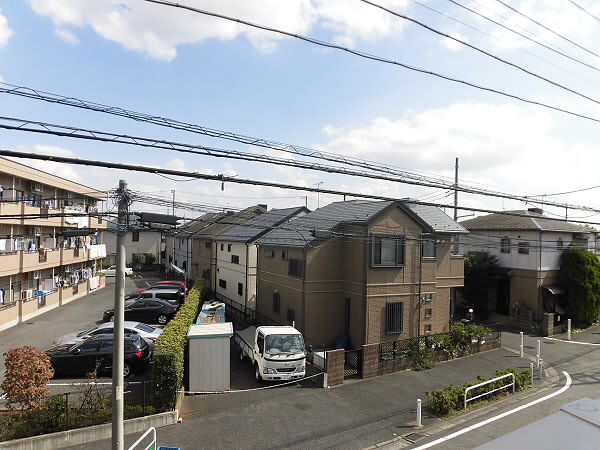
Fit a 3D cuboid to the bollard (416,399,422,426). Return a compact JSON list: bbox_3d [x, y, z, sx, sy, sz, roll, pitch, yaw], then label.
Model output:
[{"bbox_3d":[3.710,5.817,12.907,0.120,0.830,0.120,1,-1,-30],"label":"bollard"}]

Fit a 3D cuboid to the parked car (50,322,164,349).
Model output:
[{"bbox_3d":[-8.446,5.031,18.632,4.620,1.450,1.750,1,-1,-10],"label":"parked car"}]

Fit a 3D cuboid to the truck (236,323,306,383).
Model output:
[{"bbox_3d":[-1.486,5.298,18.417,1.700,1.980,4.660,1,-1,-21],"label":"truck"}]

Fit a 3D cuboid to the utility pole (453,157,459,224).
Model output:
[{"bbox_3d":[13.483,0.401,35.988,0.320,12.700,0.320,2,-2,-25],"label":"utility pole"}]

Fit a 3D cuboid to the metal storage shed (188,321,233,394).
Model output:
[{"bbox_3d":[-3.376,4.947,15.715,1.550,2.020,2.000,1,-2,-12],"label":"metal storage shed"}]

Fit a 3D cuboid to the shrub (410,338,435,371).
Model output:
[{"bbox_3d":[5.242,5.513,17.944,0.950,1.280,0.720,2,-2,-32],"label":"shrub"}]

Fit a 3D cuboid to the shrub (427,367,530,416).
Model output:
[{"bbox_3d":[6.473,5.769,14.715,4.950,0.640,0.750,2,-2,-33],"label":"shrub"}]

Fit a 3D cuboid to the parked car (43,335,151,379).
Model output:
[{"bbox_3d":[-7.959,4.969,16.231,4.360,1.480,1.750,1,-1,-10],"label":"parked car"}]

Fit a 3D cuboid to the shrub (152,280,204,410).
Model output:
[{"bbox_3d":[-6.012,5.082,22.988,0.850,1.700,20.000,1,-1,-10],"label":"shrub"}]

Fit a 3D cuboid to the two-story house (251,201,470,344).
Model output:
[{"bbox_3d":[3.288,2.465,24.905,10.100,7.750,8.300,1,-1,-30],"label":"two-story house"}]

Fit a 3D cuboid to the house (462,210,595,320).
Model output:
[{"bbox_3d":[17.130,2.744,33.125,8.000,7.900,8.500,2,-1,-32],"label":"house"}]

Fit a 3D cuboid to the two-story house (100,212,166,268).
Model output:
[{"bbox_3d":[-26.424,2.651,66.278,8.800,8.300,8.000,1,-2,-19],"label":"two-story house"}]

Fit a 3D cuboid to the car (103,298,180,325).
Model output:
[{"bbox_3d":[-9.860,5.403,26.091,4.720,1.440,1.780,1,-2,-10],"label":"car"}]

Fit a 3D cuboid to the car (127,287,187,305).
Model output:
[{"bbox_3d":[-9.970,5.189,27.811,4.350,1.500,1.720,1,-1,-10],"label":"car"}]

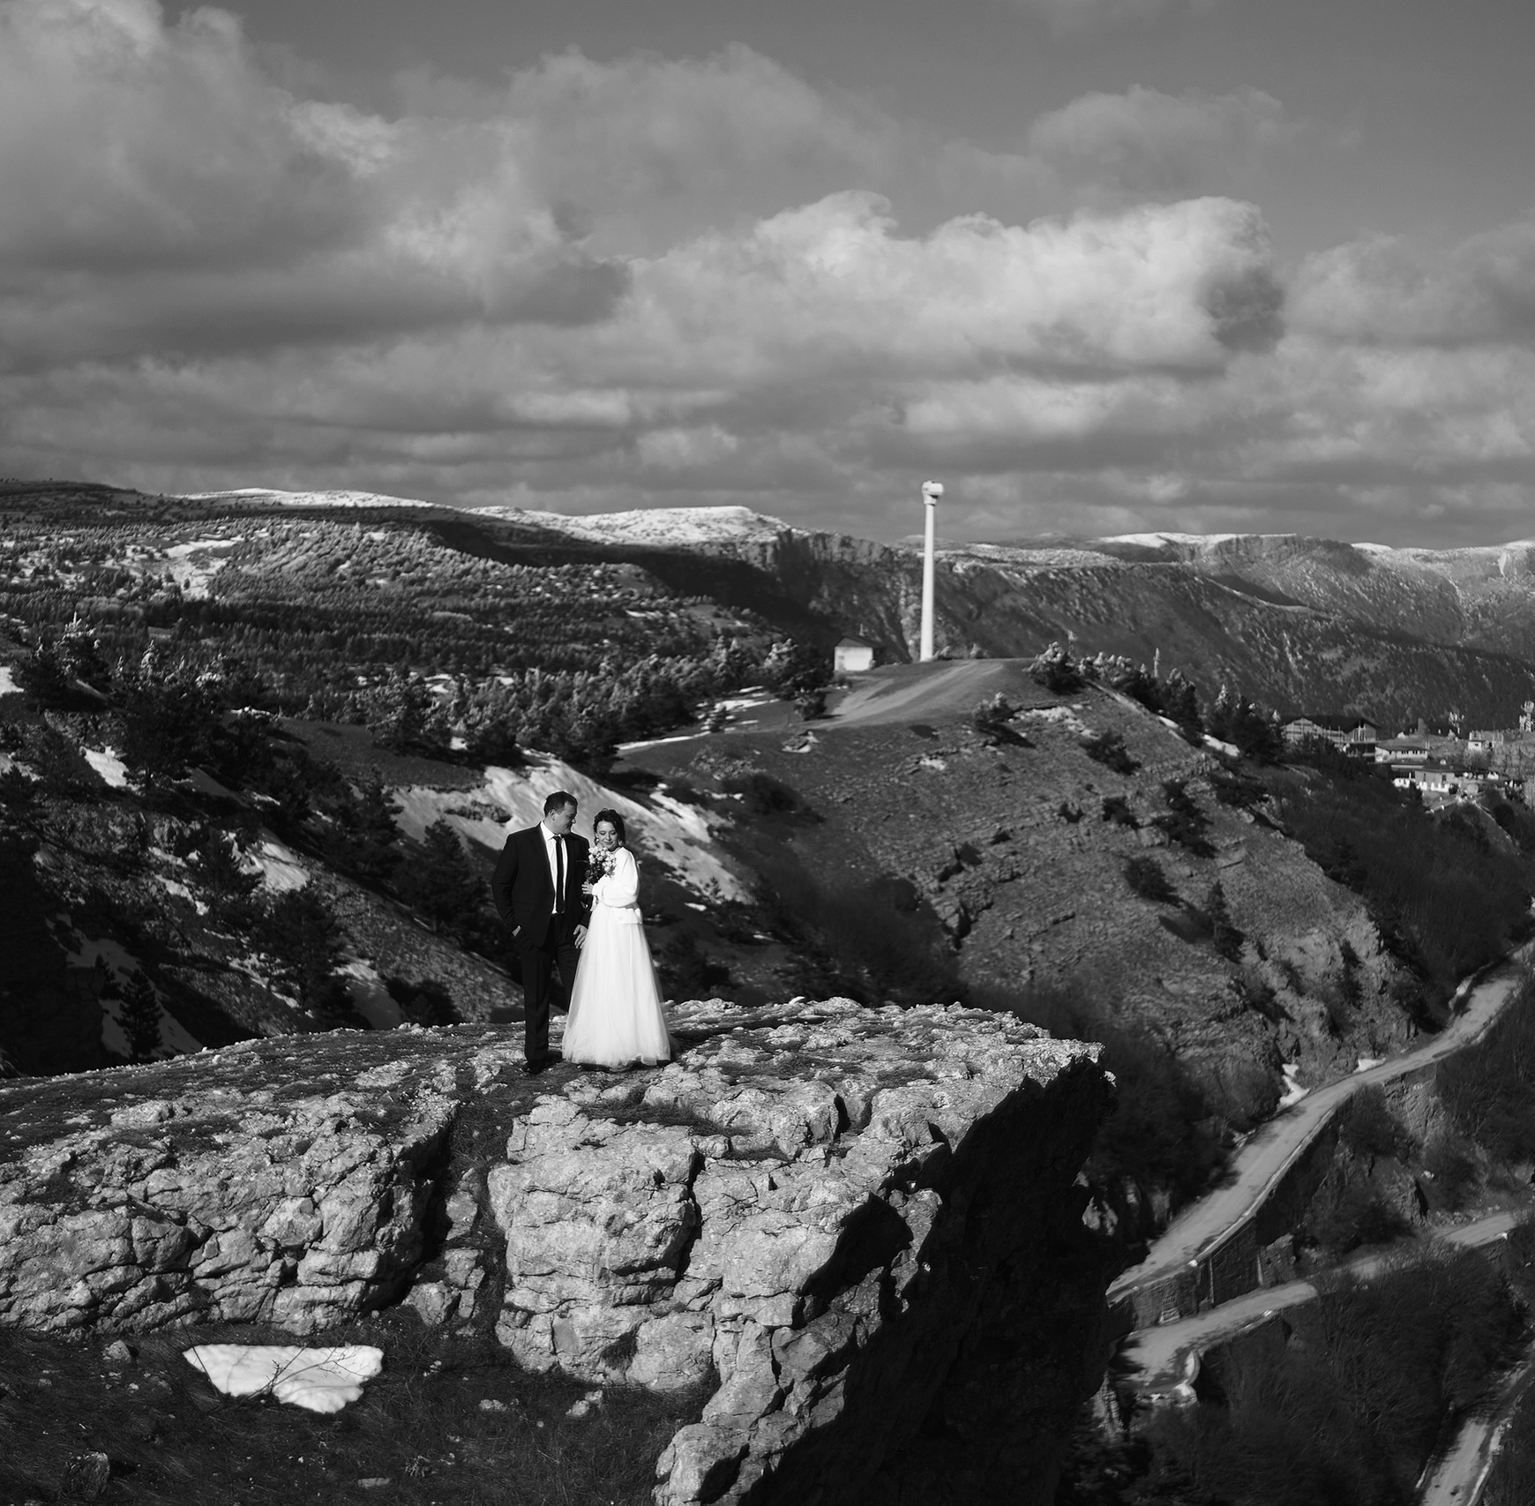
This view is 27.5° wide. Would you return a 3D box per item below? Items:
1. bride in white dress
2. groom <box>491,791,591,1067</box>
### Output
[{"bbox_3d":[-0.975,1.204,20.400,0.680,1.610,0.680,4,4,45],"label":"bride in white dress"},{"bbox_3d":[-1.452,1.155,20.250,0.600,1.790,0.380,0,3,-24],"label":"groom"}]

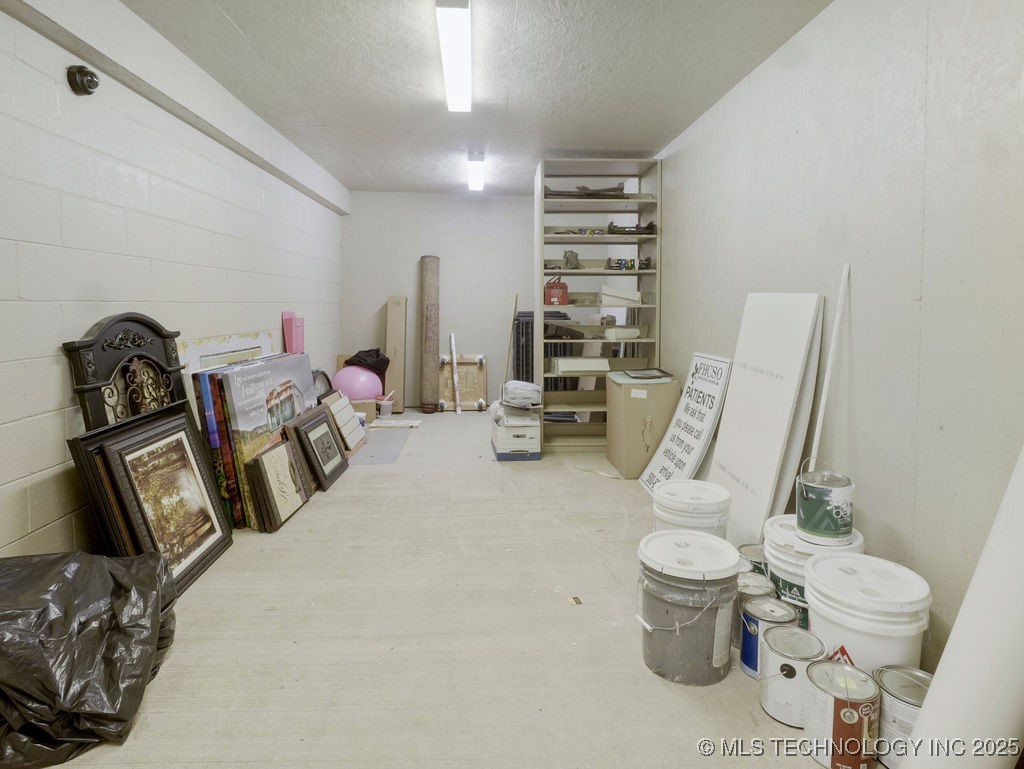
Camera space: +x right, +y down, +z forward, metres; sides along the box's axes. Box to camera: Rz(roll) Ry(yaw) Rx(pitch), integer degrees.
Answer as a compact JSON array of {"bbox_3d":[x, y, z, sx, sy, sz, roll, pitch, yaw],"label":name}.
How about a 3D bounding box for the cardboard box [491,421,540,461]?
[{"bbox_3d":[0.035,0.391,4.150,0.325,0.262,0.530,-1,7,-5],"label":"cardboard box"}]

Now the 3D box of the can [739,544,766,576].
[{"bbox_3d":[0.993,0.760,2.130,0.165,0.195,0.165,0,8,0],"label":"can"}]

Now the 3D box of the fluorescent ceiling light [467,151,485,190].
[{"bbox_3d":[-0.330,-1.956,4.930,0.137,0.085,1.150,0,8,-3],"label":"fluorescent ceiling light"}]

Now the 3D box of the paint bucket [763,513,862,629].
[{"bbox_3d":[1.060,0.696,1.875,0.310,0.360,0.310,0,6,0],"label":"paint bucket"}]

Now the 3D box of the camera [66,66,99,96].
[{"bbox_3d":[-1.675,-1.190,2.085,0.085,0.115,0.115,0,8,-3],"label":"camera"}]

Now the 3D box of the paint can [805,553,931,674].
[{"bbox_3d":[1.040,0.740,1.570,0.310,0.360,0.310,0,6,0],"label":"paint can"}]

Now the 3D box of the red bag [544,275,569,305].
[{"bbox_3d":[0.349,-0.737,4.130,0.175,0.235,0.110,0,7,-3],"label":"red bag"}]

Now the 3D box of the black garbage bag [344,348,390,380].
[{"bbox_3d":[-1.530,-0.190,5.650,0.480,0.360,0.380,0,8,-3],"label":"black garbage bag"}]

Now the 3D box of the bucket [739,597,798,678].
[{"bbox_3d":[0.831,0.823,1.729,0.163,0.193,0.163,0,8,0],"label":"bucket"}]

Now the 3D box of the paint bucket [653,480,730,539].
[{"bbox_3d":[0.755,0.634,2.250,0.310,0.365,0.310,0,6,0],"label":"paint bucket"}]

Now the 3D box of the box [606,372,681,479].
[{"bbox_3d":[0.923,0.279,3.810,0.378,0.635,0.510,0,8,-3],"label":"box"}]

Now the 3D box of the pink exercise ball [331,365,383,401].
[{"bbox_3d":[-1.591,0.041,5.450,0.530,0.500,0.530,0,7,-3],"label":"pink exercise ball"}]

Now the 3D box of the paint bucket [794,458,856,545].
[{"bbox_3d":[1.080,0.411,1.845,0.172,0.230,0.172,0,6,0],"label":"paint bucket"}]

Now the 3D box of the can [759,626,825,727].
[{"bbox_3d":[0.820,0.830,1.540,0.170,0.190,0.170,0,6,0],"label":"can"}]

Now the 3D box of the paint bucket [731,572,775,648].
[{"bbox_3d":[0.815,0.782,1.840,0.168,0.192,0.168,0,6,0],"label":"paint bucket"}]

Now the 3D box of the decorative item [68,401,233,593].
[{"bbox_3d":[-1.495,0.487,2.330,0.100,0.700,0.690,-18,9,0],"label":"decorative item"}]

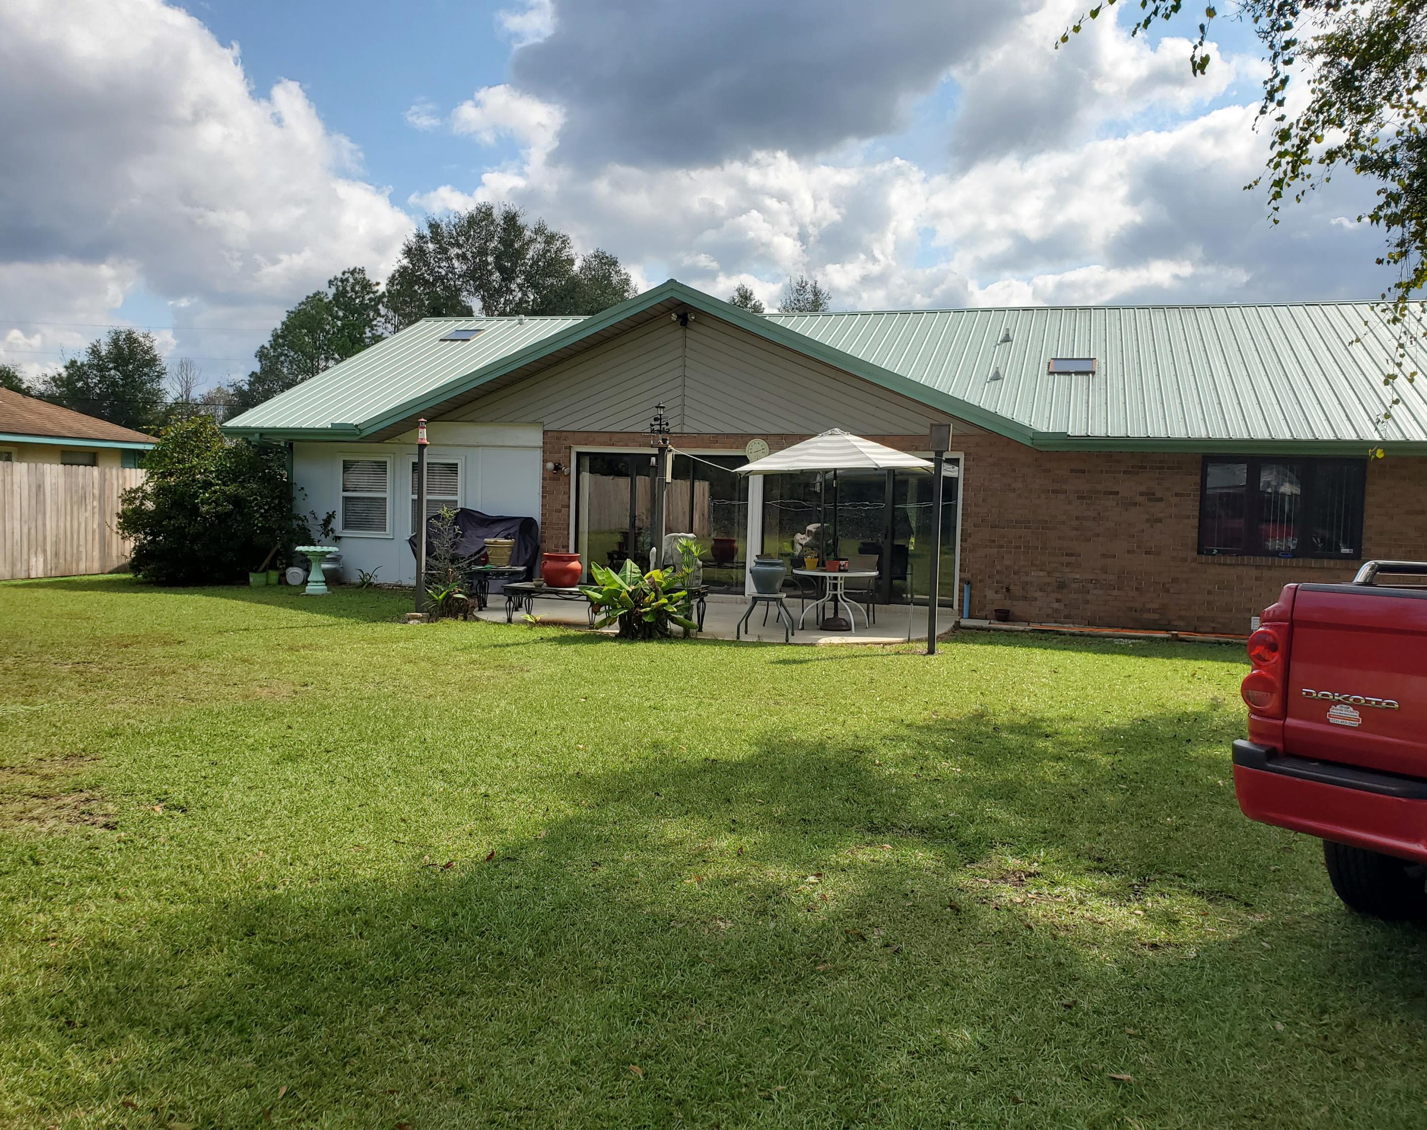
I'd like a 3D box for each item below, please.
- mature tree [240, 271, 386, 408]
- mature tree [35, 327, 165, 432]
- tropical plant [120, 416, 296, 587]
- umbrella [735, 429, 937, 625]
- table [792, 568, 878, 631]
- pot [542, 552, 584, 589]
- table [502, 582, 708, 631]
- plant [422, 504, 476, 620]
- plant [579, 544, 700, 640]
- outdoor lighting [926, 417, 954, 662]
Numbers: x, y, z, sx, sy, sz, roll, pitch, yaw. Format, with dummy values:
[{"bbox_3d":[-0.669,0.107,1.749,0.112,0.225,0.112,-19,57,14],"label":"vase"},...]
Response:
[{"bbox_3d":[-16.834,-7.248,47.669,6.600,10.900,6.200,2,4,0],"label":"mature tree"},{"bbox_3d":[-31.240,-7.443,57.703,6.700,9.200,6.200,2,4,0],"label":"mature tree"},{"bbox_3d":[-8.199,-1.071,18.183,2.700,2.620,2.550,2,4,0],"label":"tropical plant"},{"bbox_3d":[1.430,-0.426,13.347,2.320,2.345,2.280,2,4,0],"label":"umbrella"},{"bbox_3d":[1.450,0.404,13.379,1.010,0.685,1.000,2,4,0],"label":"table"},{"bbox_3d":[-1.769,0.034,13.231,0.480,0.408,0.470,2,4,0],"label":"pot"},{"bbox_3d":[-1.245,0.458,13.007,2.380,0.470,0.680,2,4,12],"label":"table"},{"bbox_3d":[-3.101,-0.054,13.278,0.630,1.340,0.600,2,4,0],"label":"plant"},{"bbox_3d":[-0.806,0.269,12.393,1.300,1.000,1.120,2,4,0],"label":"plant"},{"bbox_3d":[2.347,-0.262,11.825,0.215,2.410,0.160,3,4,18],"label":"outdoor lighting"}]

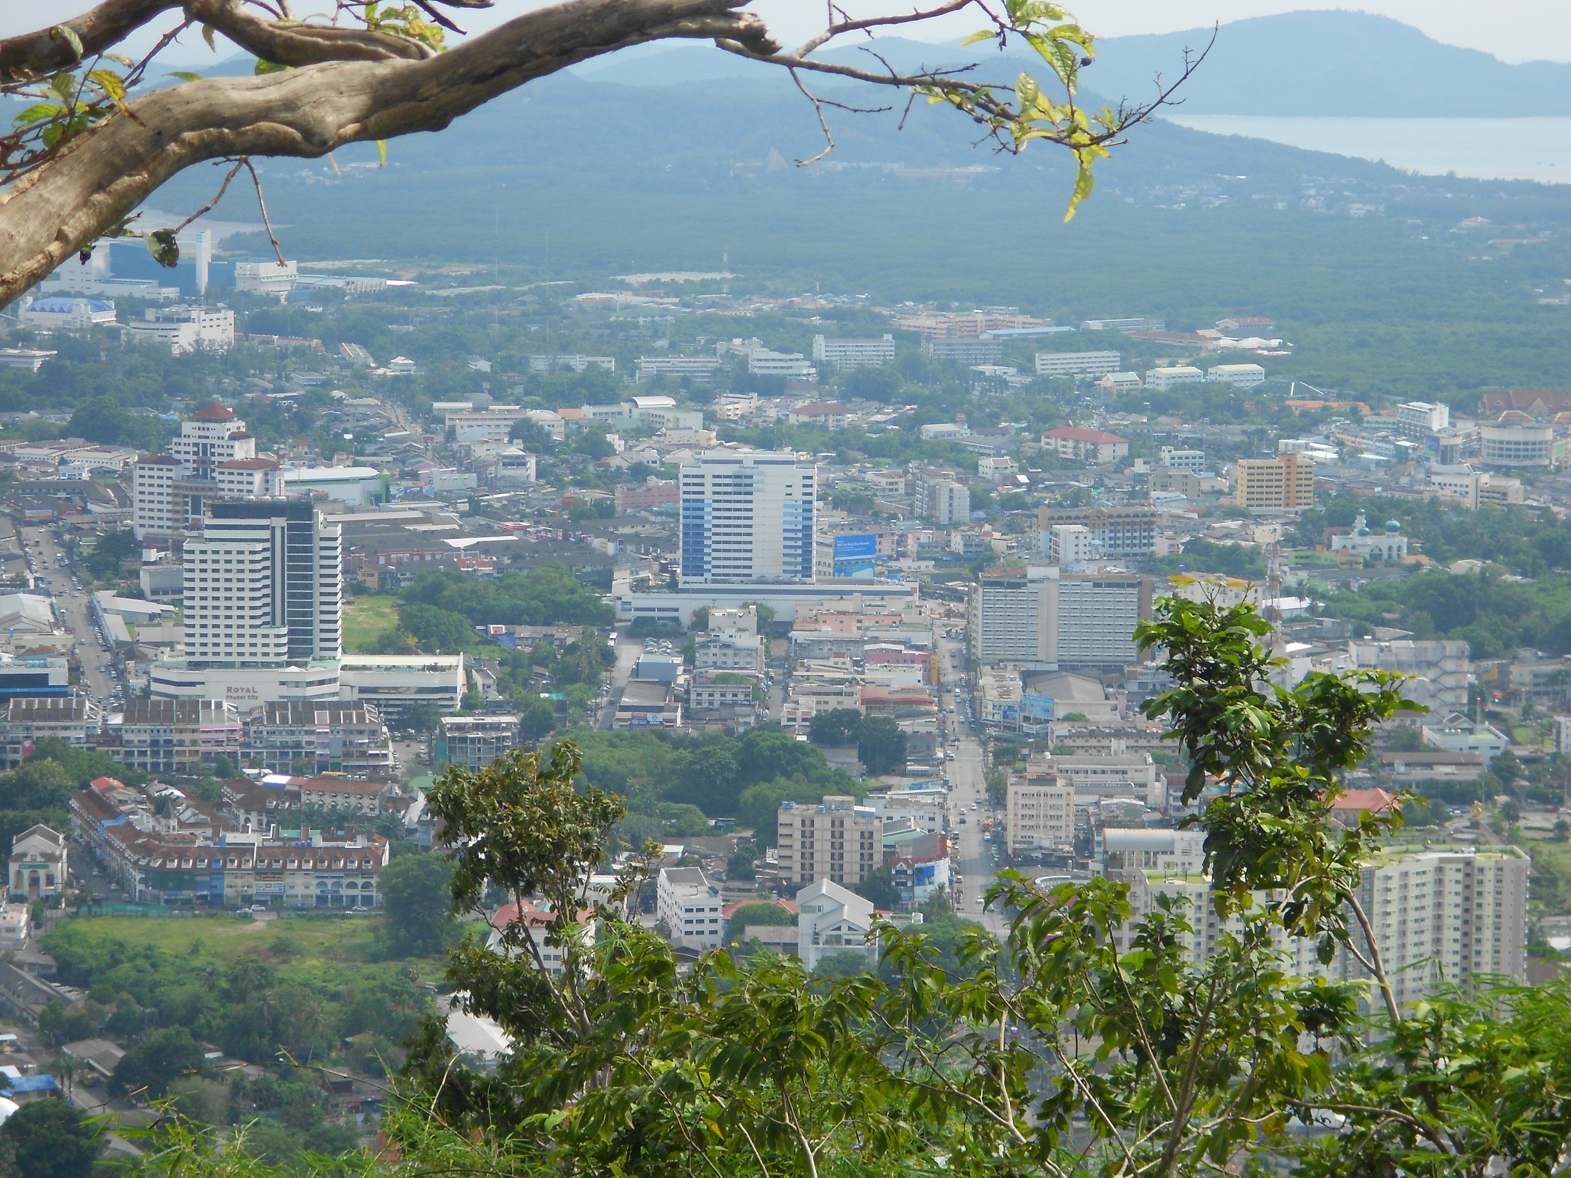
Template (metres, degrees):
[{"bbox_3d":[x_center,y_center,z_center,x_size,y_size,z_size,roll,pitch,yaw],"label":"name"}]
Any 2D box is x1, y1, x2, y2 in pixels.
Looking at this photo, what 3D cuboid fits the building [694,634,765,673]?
[{"bbox_3d":[-20.170,24.100,1616.820,23.000,13.300,22.000,1,7,4],"label":"building"}]

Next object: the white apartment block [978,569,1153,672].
[{"bbox_3d":[102.490,11.840,1649.560,64.000,37.500,19.000,1,7,1],"label":"white apartment block"}]

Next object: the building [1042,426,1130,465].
[{"bbox_3d":[161.930,-77.360,2433.460,19.500,16.000,55.000,-4,8,-31],"label":"building"}]

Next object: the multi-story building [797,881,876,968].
[{"bbox_3d":[13.200,85.210,1110.670,19.000,19.400,31.000,1,7,2],"label":"multi-story building"}]

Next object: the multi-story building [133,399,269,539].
[{"bbox_3d":[-255.650,-48.330,1988.130,55.000,61.000,32.000,4,8,23],"label":"multi-story building"}]

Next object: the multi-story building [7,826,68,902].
[{"bbox_3d":[-202.750,74.050,1216.000,14.400,16.500,21.000,0,7,-7],"label":"multi-story building"}]

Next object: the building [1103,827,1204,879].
[{"bbox_3d":[102.960,74.150,1249.890,30.000,14.500,16.000,1,7,6],"label":"building"}]

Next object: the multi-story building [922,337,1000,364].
[{"bbox_3d":[122.670,-163.780,3094.870,49.000,18.800,18.000,-1,8,-16],"label":"multi-story building"}]

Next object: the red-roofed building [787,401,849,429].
[{"bbox_3d":[18.570,-99.650,2616.220,34.000,13.500,16.000,0,7,-8],"label":"red-roofed building"}]

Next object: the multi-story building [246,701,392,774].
[{"bbox_3d":[-147.420,47.280,1419.500,46.000,20.500,14.000,0,7,-3],"label":"multi-story building"}]

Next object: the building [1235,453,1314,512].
[{"bbox_3d":[238.740,-50.830,2187.540,35.000,27.500,11.000,-2,8,-18],"label":"building"}]

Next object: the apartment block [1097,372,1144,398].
[{"bbox_3d":[212.460,-128.170,2835.490,21.000,16.000,13.500,-4,9,-33],"label":"apartment block"}]

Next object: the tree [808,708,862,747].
[{"bbox_3d":[16.120,45.120,1462.490,17.000,11.000,16.000,1,7,0],"label":"tree"}]

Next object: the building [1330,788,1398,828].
[{"bbox_3d":[172.530,65.180,1344.540,21.000,10.000,15.000,1,7,4],"label":"building"}]

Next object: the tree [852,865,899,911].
[{"bbox_3d":[24.290,80.160,1206.800,12.000,11.300,11.500,1,7,0],"label":"tree"}]

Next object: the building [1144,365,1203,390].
[{"bbox_3d":[253.740,-136.400,2931.630,33.500,15.500,18.000,-5,9,-37],"label":"building"}]

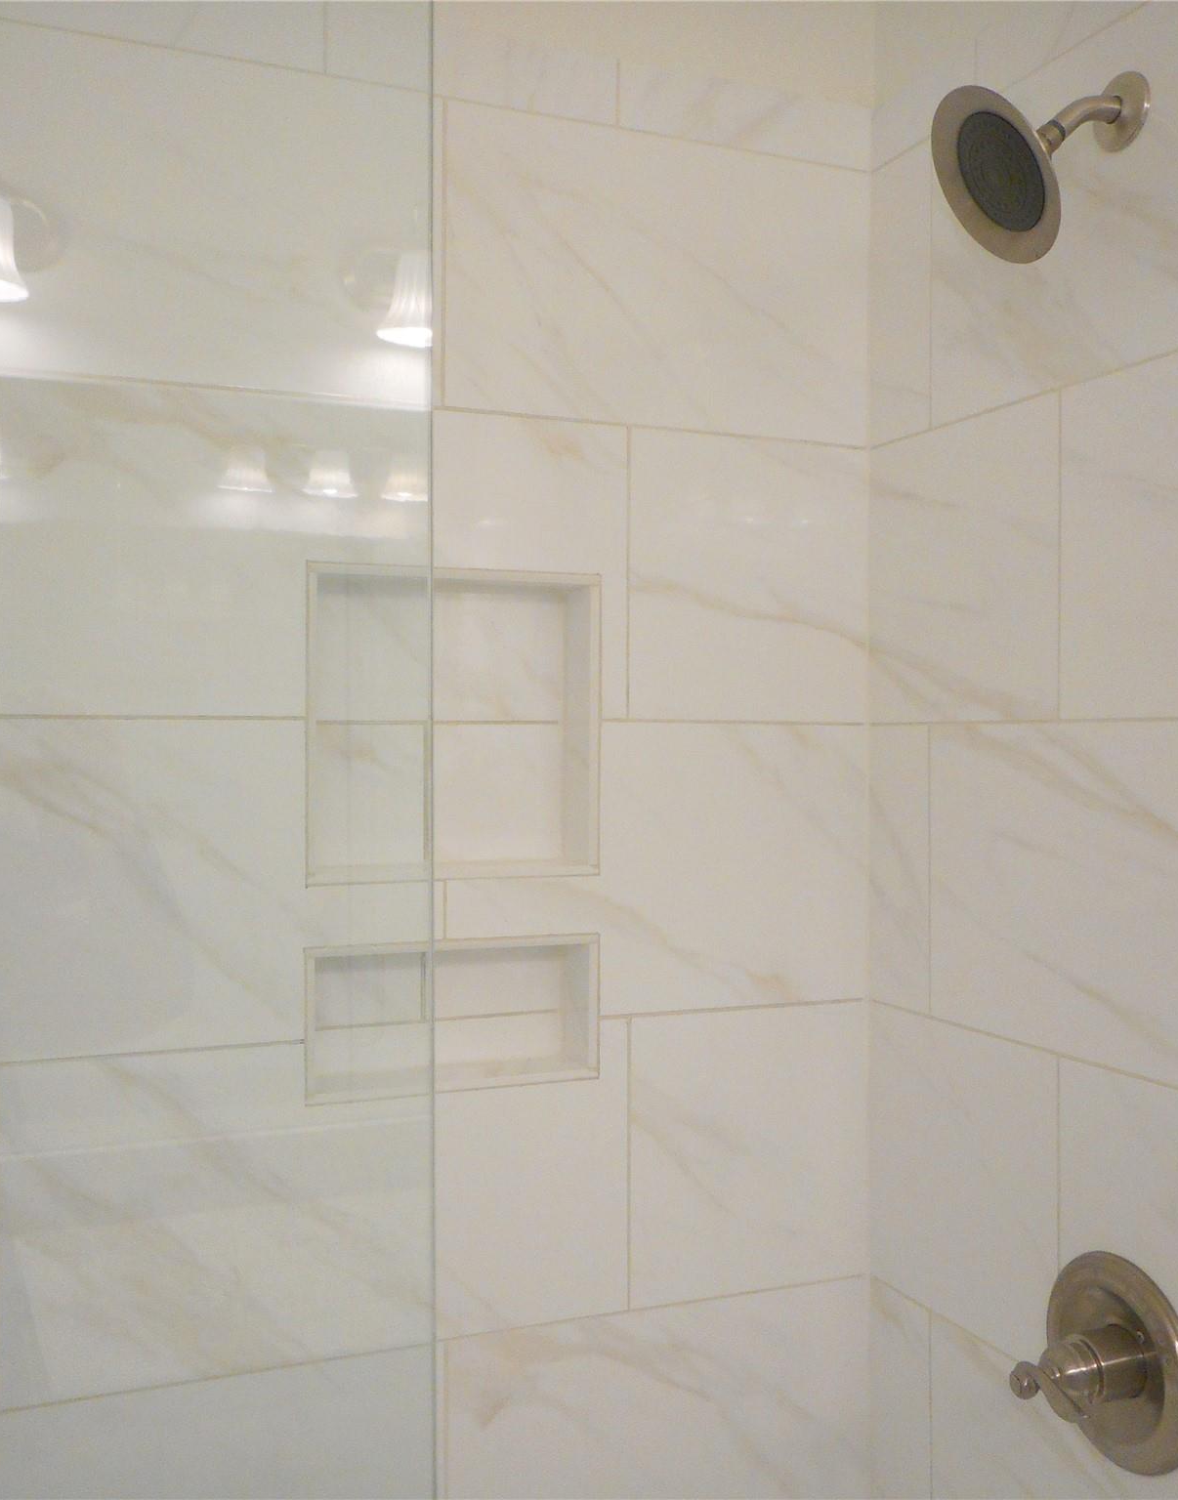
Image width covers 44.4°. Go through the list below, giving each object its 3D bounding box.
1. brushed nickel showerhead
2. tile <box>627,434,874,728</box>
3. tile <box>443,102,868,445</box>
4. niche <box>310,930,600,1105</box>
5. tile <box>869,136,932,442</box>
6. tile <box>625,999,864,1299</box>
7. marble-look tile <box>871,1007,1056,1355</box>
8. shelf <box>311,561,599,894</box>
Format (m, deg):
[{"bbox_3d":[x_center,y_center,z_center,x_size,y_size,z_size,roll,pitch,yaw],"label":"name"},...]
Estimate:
[{"bbox_3d":[0.381,-0.502,1.223,0.182,0.175,0.155,0,0,-24],"label":"brushed nickel showerhead"},{"bbox_3d":[0.175,-0.181,1.554,0.290,0.303,0.010,0,0,-22],"label":"tile"},{"bbox_3d":[0.084,-0.488,1.517,0.486,0.304,0.010,0,0,-22],"label":"tile"},{"bbox_3d":[-0.144,0.263,1.467,0.301,0.149,0.085,0,0,-22],"label":"niche"},{"bbox_3d":[0.340,-0.487,1.556,0.010,0.304,0.106,0,0,-24],"label":"tile"},{"bbox_3d":[0.174,0.432,1.559,0.288,0.304,0.010,0,0,-22],"label":"tile"},{"bbox_3d":[0.377,0.433,1.475,0.010,0.304,0.296,0,0,-24],"label":"marble-look tile"},{"bbox_3d":[-0.144,-0.025,1.466,0.301,0.309,0.085,0,0,-22],"label":"shelf"}]

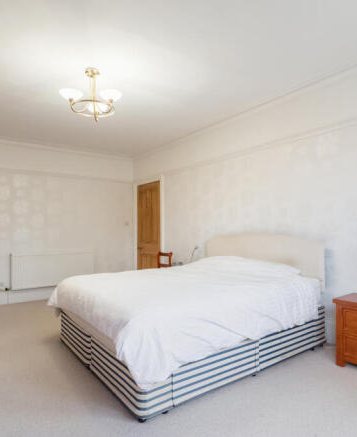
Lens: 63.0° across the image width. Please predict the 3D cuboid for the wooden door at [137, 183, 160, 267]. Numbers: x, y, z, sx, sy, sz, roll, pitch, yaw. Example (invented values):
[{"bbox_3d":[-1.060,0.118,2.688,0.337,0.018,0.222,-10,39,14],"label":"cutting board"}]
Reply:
[{"bbox_3d":[-0.514,0.346,5.215,0.051,1.958,0.745,2,-3,-39],"label":"wooden door"}]

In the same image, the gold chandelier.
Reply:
[{"bbox_3d":[-0.755,-1.087,2.619,0.561,0.459,0.561,0,-2,0],"label":"gold chandelier"}]

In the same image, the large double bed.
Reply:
[{"bbox_3d":[0.128,0.691,2.904,2.101,1.071,1.642,2,-3,-36],"label":"large double bed"}]

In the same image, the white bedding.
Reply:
[{"bbox_3d":[0.048,0.745,2.855,1.958,0.612,1.683,2,-3,-36],"label":"white bedding"}]

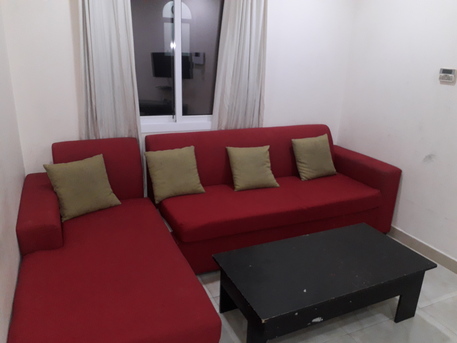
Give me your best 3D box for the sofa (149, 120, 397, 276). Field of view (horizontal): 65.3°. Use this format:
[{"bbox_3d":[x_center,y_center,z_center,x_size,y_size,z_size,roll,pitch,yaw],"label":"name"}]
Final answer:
[{"bbox_3d":[0.381,0.139,2.956,1.940,0.850,0.790,-6,21,-23],"label":"sofa"}]

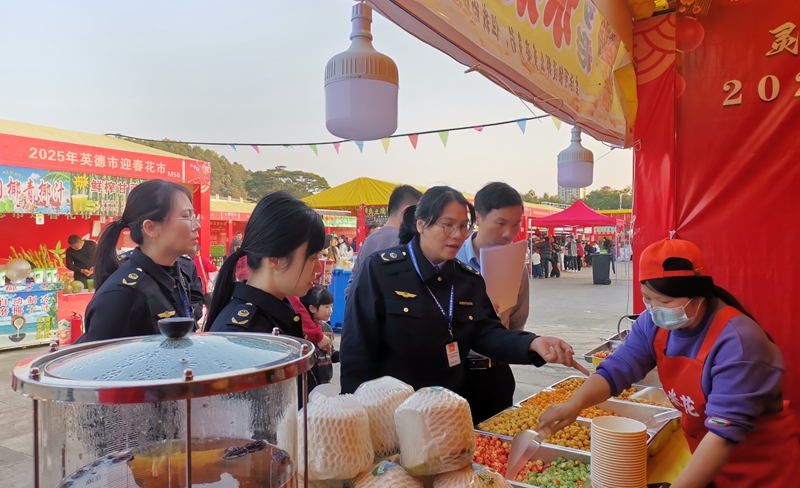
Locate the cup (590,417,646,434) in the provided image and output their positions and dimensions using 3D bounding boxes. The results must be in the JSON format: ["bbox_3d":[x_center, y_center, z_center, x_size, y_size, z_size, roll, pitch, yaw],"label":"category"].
[{"bbox_3d":[0.377,0.358,1.030,0.090,0.098,0.090,0,0,0],"label":"cup"}]

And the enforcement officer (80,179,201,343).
[{"bbox_3d":[-0.800,0.600,1.850,0.360,1.600,0.480,0,0,13],"label":"enforcement officer"}]

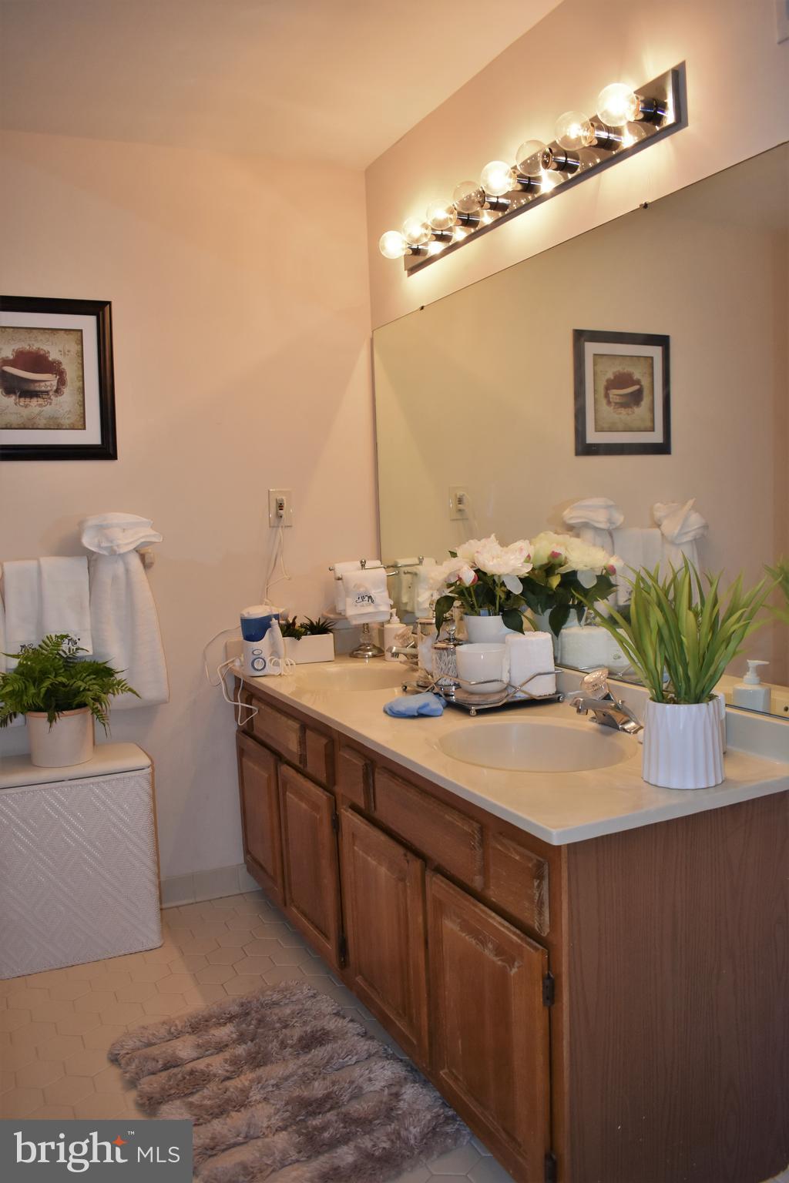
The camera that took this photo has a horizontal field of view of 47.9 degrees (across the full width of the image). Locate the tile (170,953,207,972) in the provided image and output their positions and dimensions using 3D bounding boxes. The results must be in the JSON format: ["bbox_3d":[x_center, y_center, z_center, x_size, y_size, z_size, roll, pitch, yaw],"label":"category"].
[{"bbox_3d":[-0.598,1.085,2.580,0.109,0.009,0.124,-5,6,-26],"label":"tile"}]

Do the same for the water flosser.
[{"bbox_3d":[-0.418,0.156,2.805,0.118,0.210,0.115,-3,5,-14],"label":"water flosser"}]

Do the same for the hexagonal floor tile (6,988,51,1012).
[{"bbox_3d":[-0.954,1.067,2.320,0.107,0.008,0.124,-4,5,-26],"label":"hexagonal floor tile"}]

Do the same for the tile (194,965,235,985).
[{"bbox_3d":[-0.508,1.093,2.523,0.105,0.008,0.122,-4,6,-26],"label":"tile"}]

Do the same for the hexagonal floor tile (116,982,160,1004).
[{"bbox_3d":[-0.708,1.107,2.439,0.105,0.008,0.122,-4,6,-26],"label":"hexagonal floor tile"}]

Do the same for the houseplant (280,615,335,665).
[{"bbox_3d":[-0.300,0.151,2.893,0.190,0.160,0.100,-4,5,-26],"label":"houseplant"}]

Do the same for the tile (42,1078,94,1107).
[{"bbox_3d":[-0.734,1.132,2.000,0.109,0.009,0.124,-5,6,-26],"label":"tile"}]

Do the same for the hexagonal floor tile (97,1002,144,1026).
[{"bbox_3d":[-0.694,1.082,2.266,0.104,0.008,0.120,-5,6,-27],"label":"hexagonal floor tile"}]

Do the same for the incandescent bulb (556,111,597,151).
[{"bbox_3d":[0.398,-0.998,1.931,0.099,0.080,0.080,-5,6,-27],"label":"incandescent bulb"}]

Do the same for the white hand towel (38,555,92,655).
[{"bbox_3d":[-0.968,0.045,2.611,0.140,0.300,0.060,-4,5,-26],"label":"white hand towel"}]

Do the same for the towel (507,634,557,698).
[{"bbox_3d":[0.340,0.186,2.245,0.135,0.162,0.045,-5,6,-27],"label":"towel"}]

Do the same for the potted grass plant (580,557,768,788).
[{"bbox_3d":[0.511,0.143,1.589,0.320,0.390,0.310,-5,6,-27],"label":"potted grass plant"}]

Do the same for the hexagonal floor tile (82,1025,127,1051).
[{"bbox_3d":[-0.702,1.092,2.163,0.104,0.008,0.120,-5,6,-27],"label":"hexagonal floor tile"}]

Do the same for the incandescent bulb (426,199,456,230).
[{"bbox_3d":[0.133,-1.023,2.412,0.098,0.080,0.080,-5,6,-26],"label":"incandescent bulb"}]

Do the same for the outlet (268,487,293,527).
[{"bbox_3d":[-0.388,-0.285,3.032,0.075,0.120,0.012,-4,6,-25],"label":"outlet"}]

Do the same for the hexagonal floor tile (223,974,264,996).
[{"bbox_3d":[-0.418,1.095,2.457,0.109,0.009,0.124,-5,6,-26],"label":"hexagonal floor tile"}]

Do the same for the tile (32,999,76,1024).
[{"bbox_3d":[-0.898,1.113,2.340,0.109,0.009,0.124,-5,6,-26],"label":"tile"}]

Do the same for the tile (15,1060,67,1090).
[{"bbox_3d":[-0.832,1.142,2.088,0.105,0.008,0.122,-4,6,-26],"label":"tile"}]

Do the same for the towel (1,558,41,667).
[{"bbox_3d":[-1.113,0.065,2.644,0.092,0.315,0.045,-4,6,-25],"label":"towel"}]

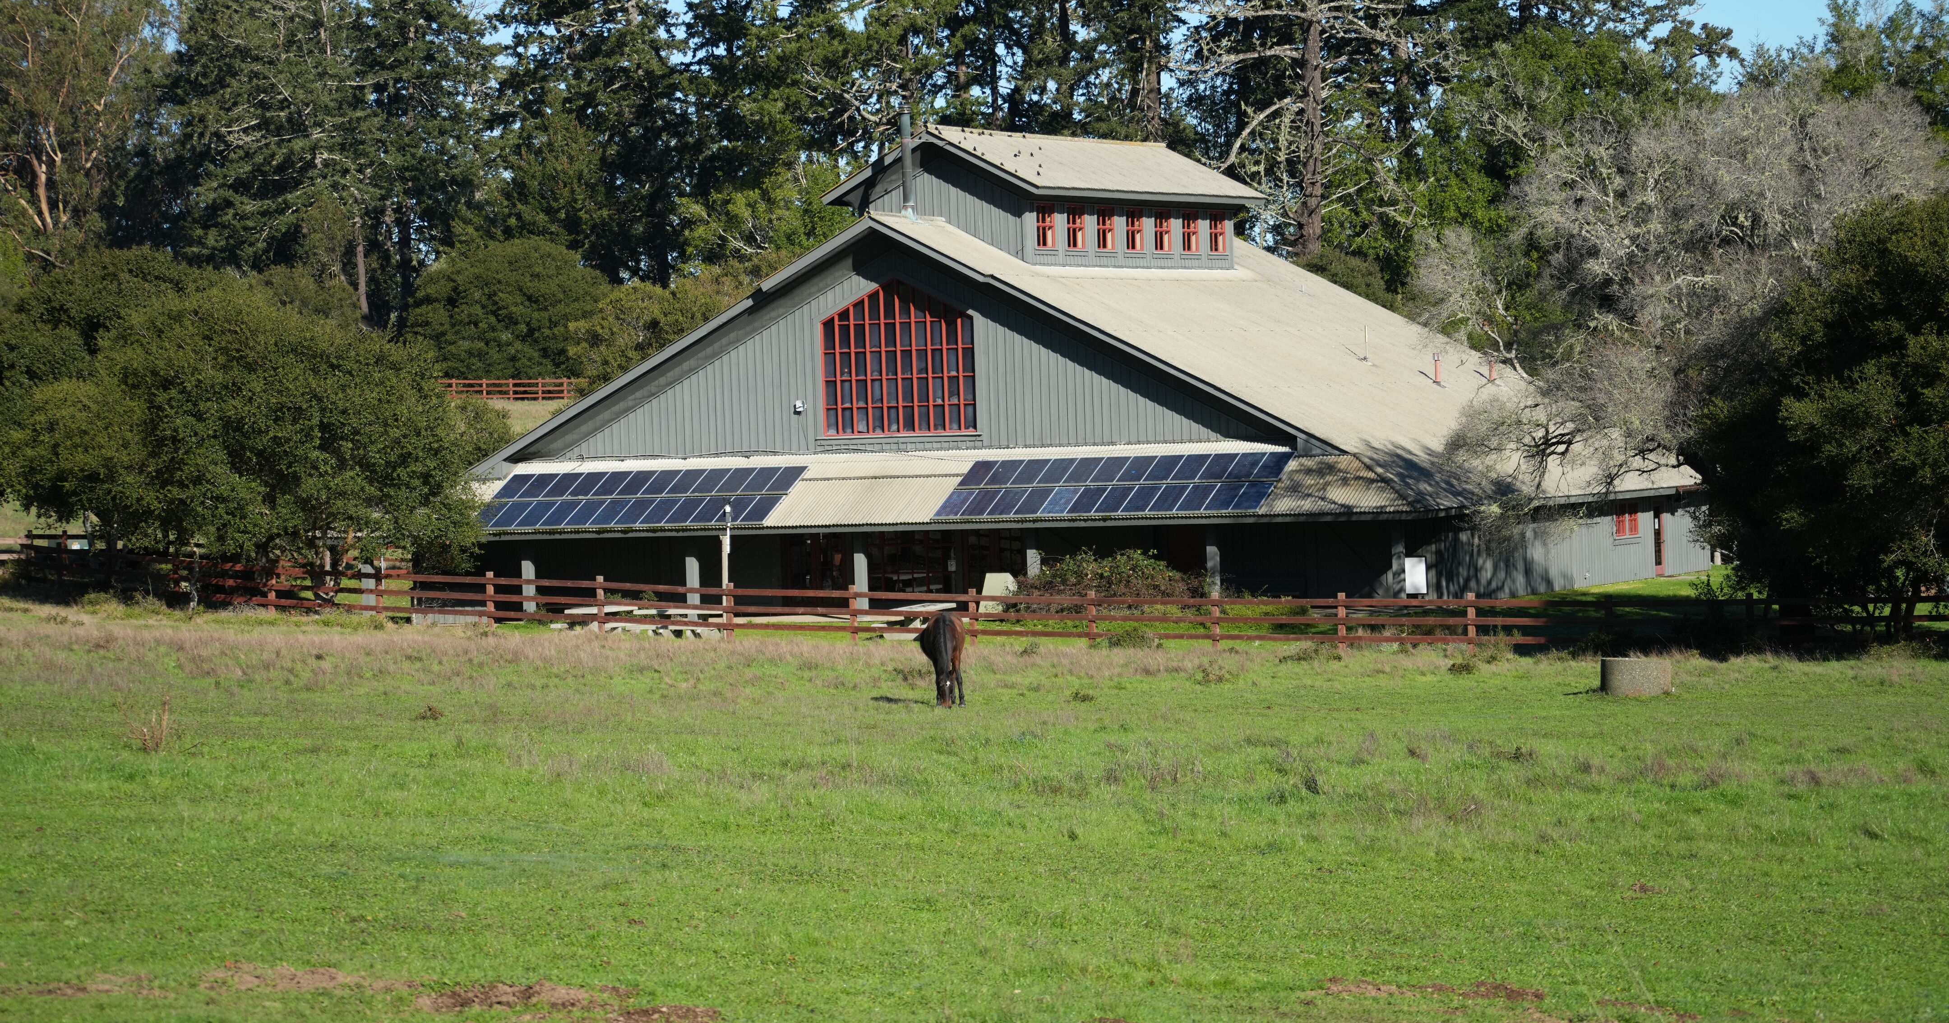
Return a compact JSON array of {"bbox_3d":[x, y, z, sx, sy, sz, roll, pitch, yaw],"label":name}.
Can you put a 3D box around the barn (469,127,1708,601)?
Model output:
[{"bbox_3d":[2.317,-4.060,141.273,32.200,12.900,27.000,-1,1,25],"label":"barn"}]

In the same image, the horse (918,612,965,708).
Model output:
[{"bbox_3d":[-0.506,2.369,82.532,0.680,1.500,2.150,-2,1,-4],"label":"horse"}]

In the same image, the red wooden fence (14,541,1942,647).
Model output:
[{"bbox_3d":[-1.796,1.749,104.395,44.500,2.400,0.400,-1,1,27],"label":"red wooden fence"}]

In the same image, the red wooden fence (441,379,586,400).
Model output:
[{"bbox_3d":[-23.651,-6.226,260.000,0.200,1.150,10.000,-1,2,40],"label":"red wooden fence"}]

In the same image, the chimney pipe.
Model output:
[{"bbox_3d":[-1.734,-9.151,133.200,0.300,2.900,0.300,-1,1,25],"label":"chimney pipe"}]

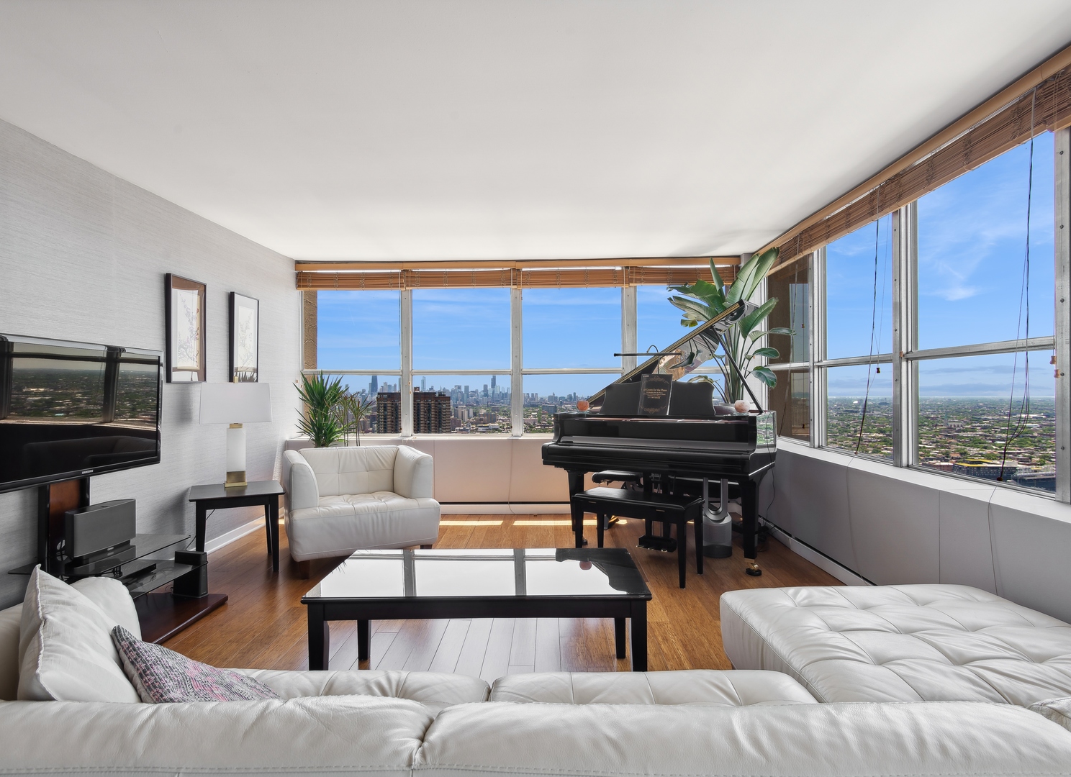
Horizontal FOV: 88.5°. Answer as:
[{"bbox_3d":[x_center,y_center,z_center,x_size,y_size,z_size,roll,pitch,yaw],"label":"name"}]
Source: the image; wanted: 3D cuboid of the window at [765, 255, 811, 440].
[{"bbox_3d":[2.281,-0.328,4.993,0.080,1.537,0.909,0,0,1],"label":"window"}]

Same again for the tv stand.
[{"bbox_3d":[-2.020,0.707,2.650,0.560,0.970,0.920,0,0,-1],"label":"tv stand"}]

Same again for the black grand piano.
[{"bbox_3d":[1.107,0.286,4.381,1.490,1.805,1.580,0,0,34],"label":"black grand piano"}]

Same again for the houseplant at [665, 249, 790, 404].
[{"bbox_3d":[1.780,-0.410,5.080,1.080,1.600,0.850,0,0,1],"label":"houseplant"}]

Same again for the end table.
[{"bbox_3d":[-2.015,0.947,3.744,0.545,0.520,0.545,0,0,-25],"label":"end table"}]

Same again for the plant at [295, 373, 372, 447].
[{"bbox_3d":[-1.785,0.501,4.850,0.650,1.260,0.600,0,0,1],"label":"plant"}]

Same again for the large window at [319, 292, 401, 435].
[{"bbox_3d":[-1.823,-0.309,5.580,0.960,1.600,0.100,0,0,1],"label":"large window"}]

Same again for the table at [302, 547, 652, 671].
[{"bbox_3d":[-0.200,0.953,2.205,1.220,0.457,0.575,0,0,1],"label":"table"}]

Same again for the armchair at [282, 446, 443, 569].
[{"bbox_3d":[-1.310,0.833,4.030,0.940,0.710,0.870,0,0,-26],"label":"armchair"}]

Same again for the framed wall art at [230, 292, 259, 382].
[{"bbox_3d":[-2.375,-0.405,4.490,0.037,0.700,0.375,0,0,1],"label":"framed wall art"}]

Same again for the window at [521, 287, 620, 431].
[{"bbox_3d":[0.362,-0.301,5.593,1.012,1.499,0.080,0,0,1],"label":"window"}]

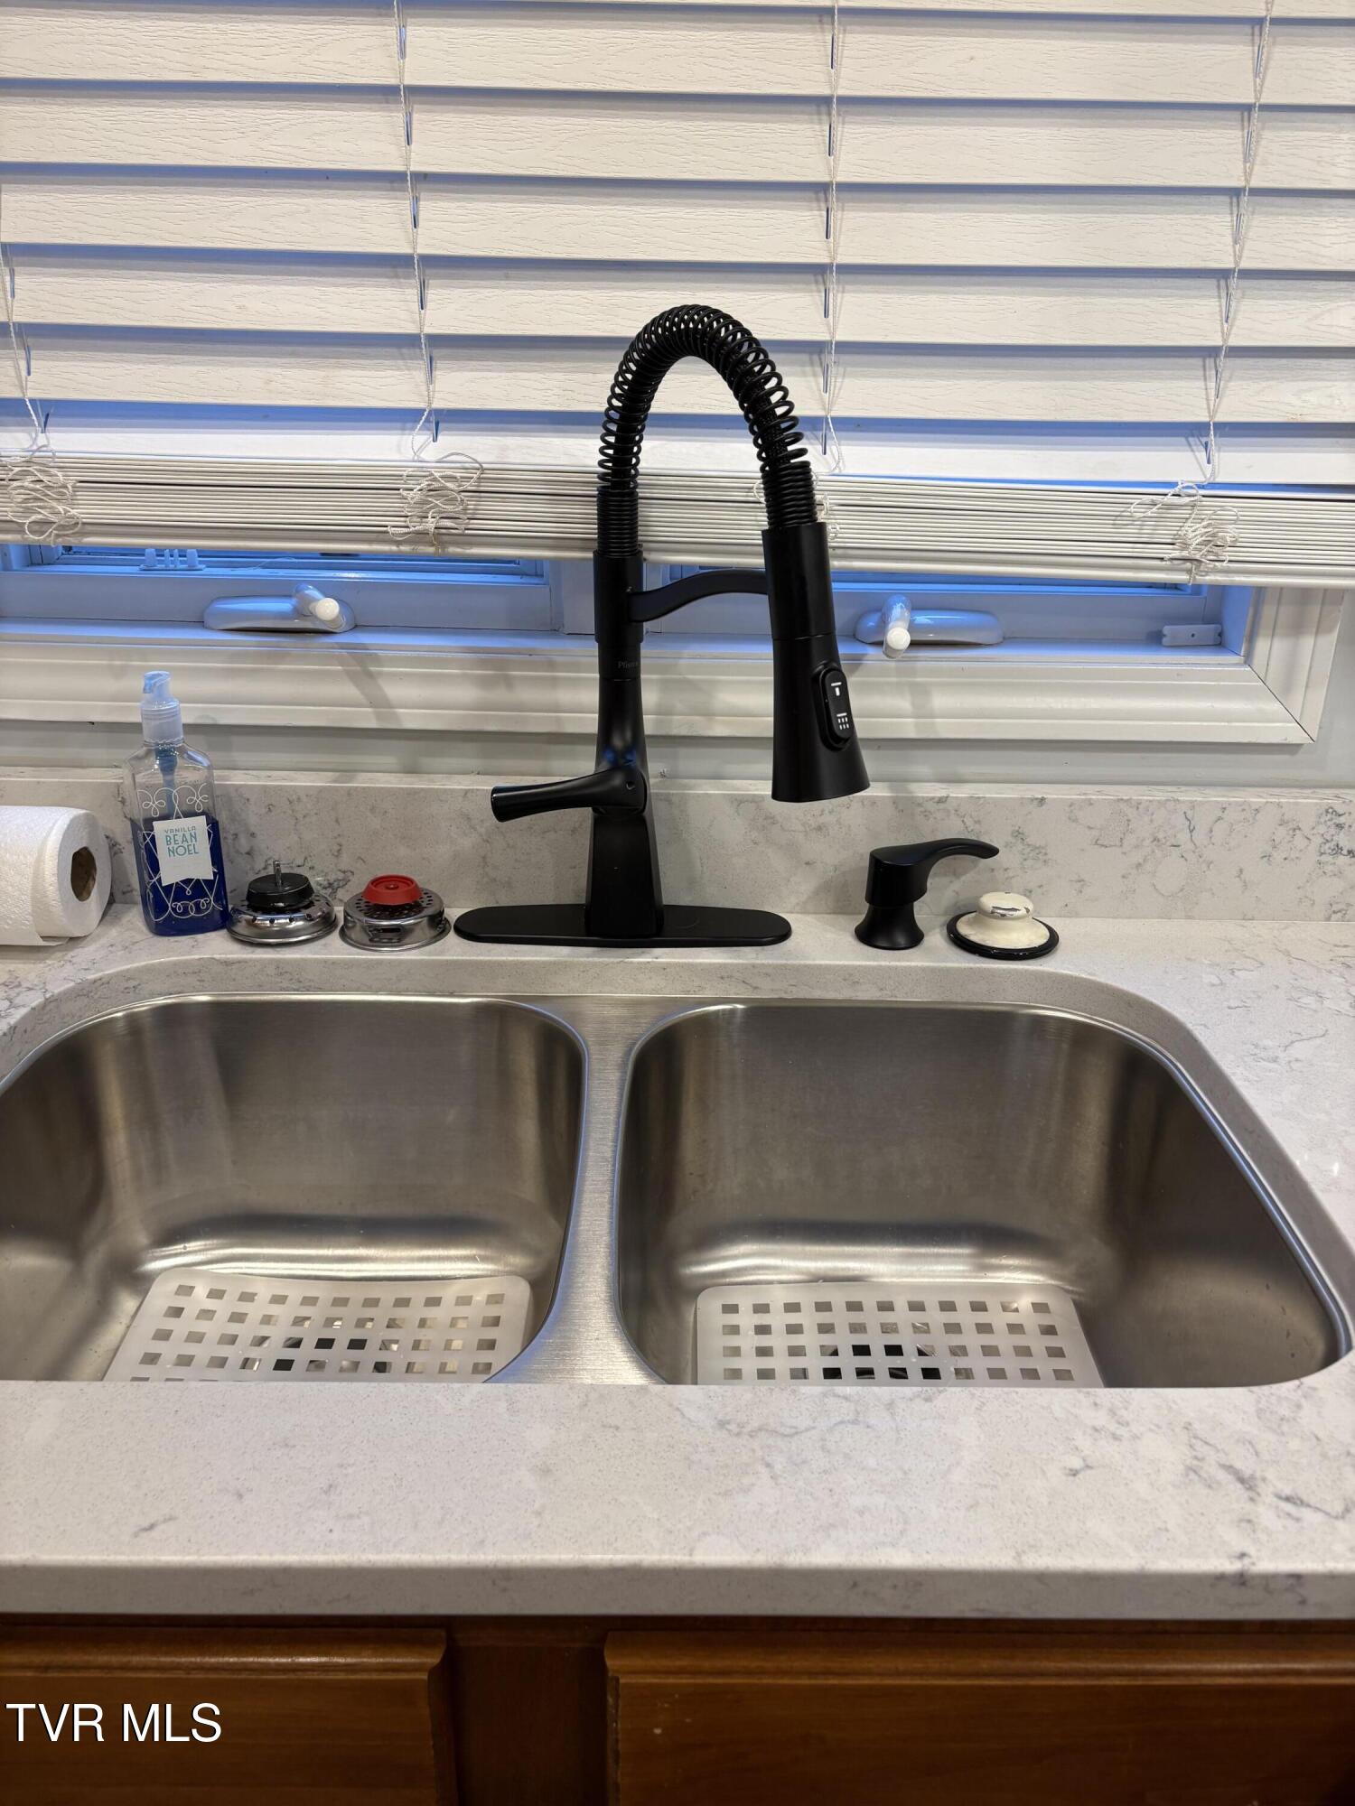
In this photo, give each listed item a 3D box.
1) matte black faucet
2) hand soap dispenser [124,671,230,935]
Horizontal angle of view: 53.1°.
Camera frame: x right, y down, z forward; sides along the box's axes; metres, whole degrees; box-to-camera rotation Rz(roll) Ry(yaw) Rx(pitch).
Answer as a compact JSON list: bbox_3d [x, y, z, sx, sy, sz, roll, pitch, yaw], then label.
[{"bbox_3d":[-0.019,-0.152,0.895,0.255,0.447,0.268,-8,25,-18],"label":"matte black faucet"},{"bbox_3d":[-0.380,-0.076,1.021,0.061,0.200,0.042,-3,24,-9],"label":"hand soap dispenser"}]

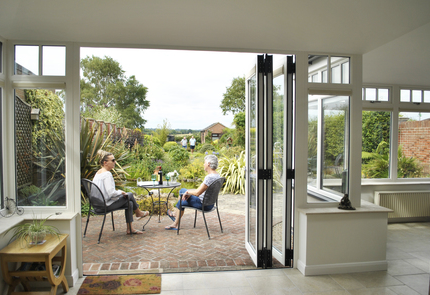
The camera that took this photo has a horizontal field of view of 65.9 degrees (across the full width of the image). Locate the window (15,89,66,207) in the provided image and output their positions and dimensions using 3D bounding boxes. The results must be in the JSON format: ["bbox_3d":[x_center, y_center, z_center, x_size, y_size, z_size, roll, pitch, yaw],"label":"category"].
[{"bbox_3d":[-1.726,0.007,3.297,0.490,1.183,0.070,0,2,-6],"label":"window"}]

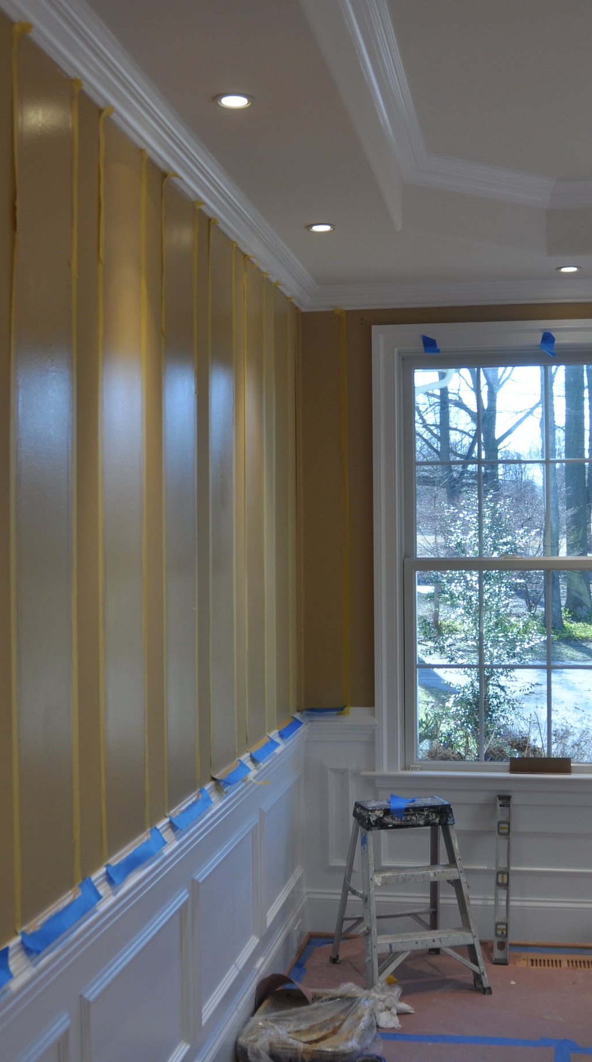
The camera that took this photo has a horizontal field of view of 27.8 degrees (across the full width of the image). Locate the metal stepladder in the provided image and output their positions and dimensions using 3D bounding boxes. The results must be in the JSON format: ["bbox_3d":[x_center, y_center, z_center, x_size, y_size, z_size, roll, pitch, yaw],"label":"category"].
[{"bbox_3d":[0.412,1.335,4.440,0.455,0.640,0.456,0,-1,-14],"label":"metal stepladder"}]

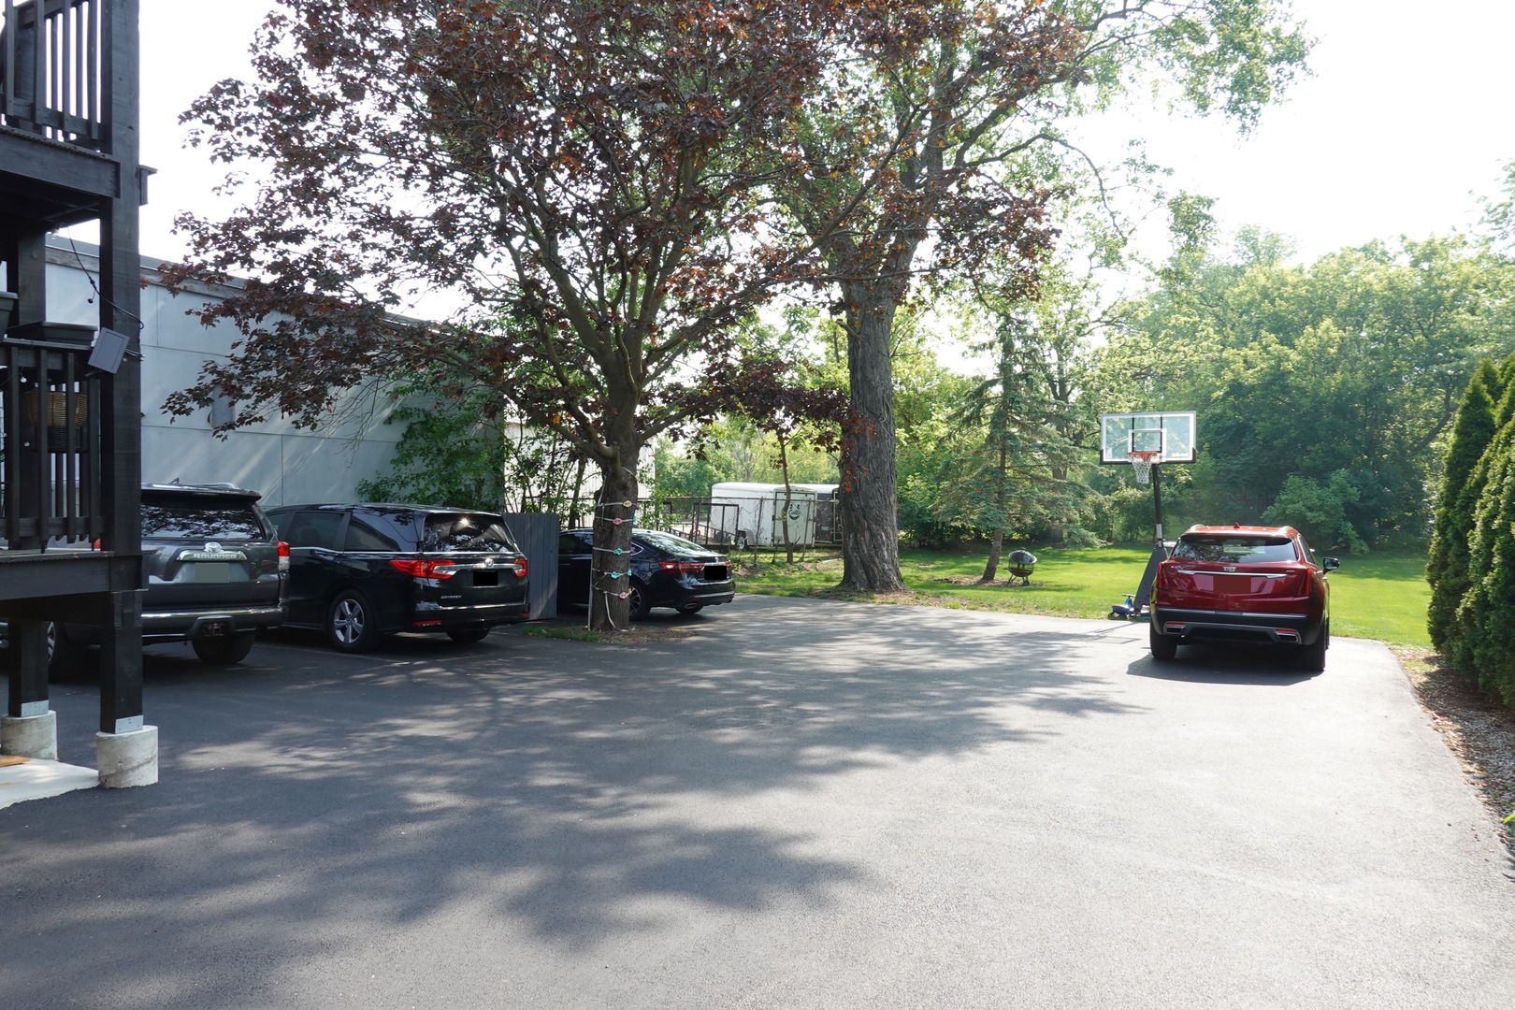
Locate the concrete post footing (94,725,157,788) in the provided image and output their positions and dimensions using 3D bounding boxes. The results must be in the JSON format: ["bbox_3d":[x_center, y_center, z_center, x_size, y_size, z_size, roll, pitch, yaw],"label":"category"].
[{"bbox_3d":[-3.479,1.385,5.580,0.292,0.285,0.292,0,-1,30],"label":"concrete post footing"}]

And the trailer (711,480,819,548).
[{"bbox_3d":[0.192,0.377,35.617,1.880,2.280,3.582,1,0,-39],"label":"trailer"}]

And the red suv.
[{"bbox_3d":[6.633,1.185,13.684,1.930,1.680,4.810,0,-2,30],"label":"red suv"}]

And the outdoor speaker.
[{"bbox_3d":[-3.490,-0.828,5.441,0.140,0.207,0.060,21,-8,-34],"label":"outdoor speaker"}]

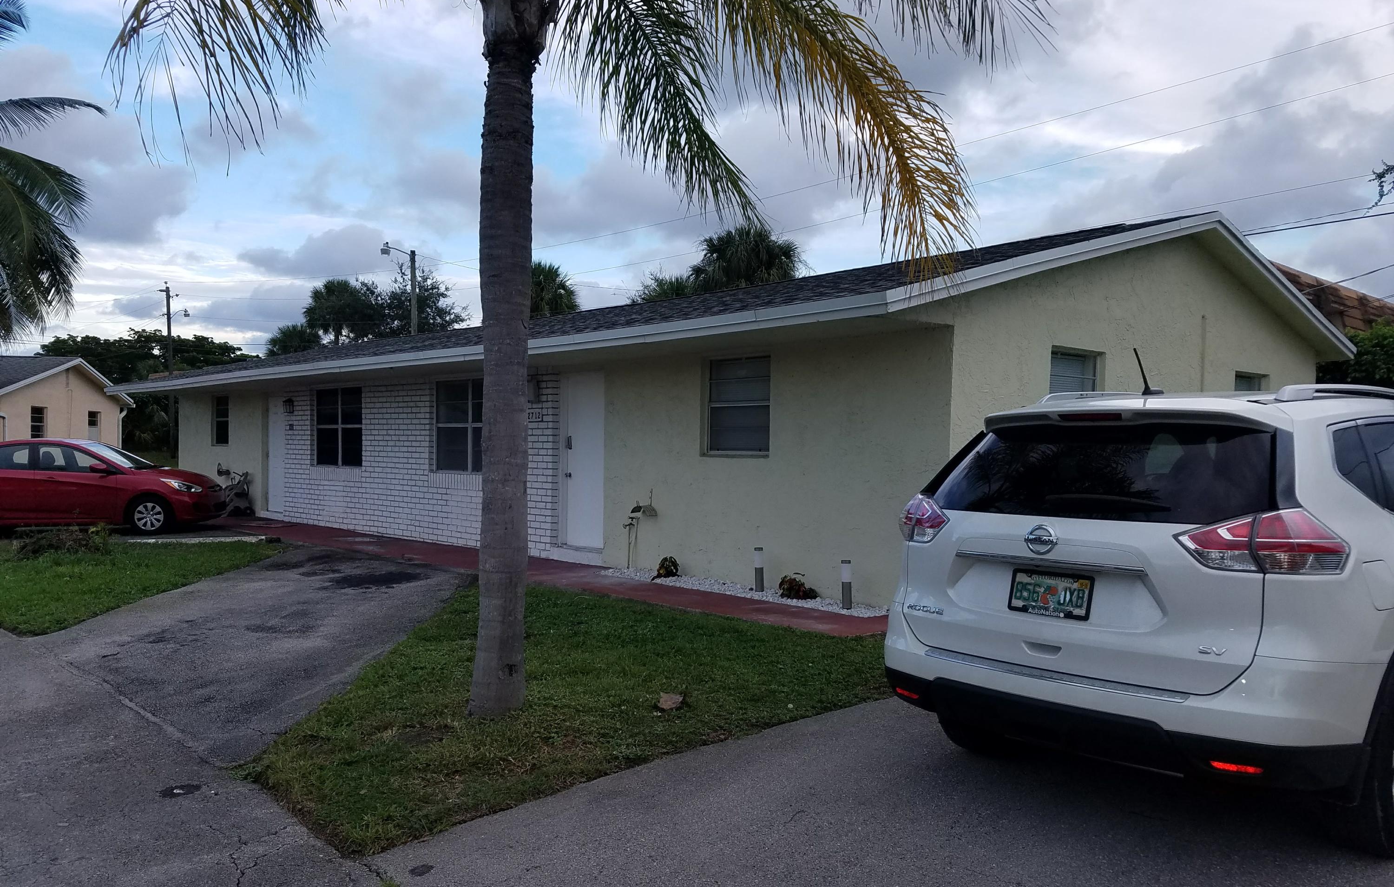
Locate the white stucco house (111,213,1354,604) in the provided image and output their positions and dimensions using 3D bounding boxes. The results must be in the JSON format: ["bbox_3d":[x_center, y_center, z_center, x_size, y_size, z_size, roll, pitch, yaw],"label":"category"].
[{"bbox_3d":[-1.193,-0.659,18.700,11.700,4.000,19.670,-1,1,-44],"label":"white stucco house"}]

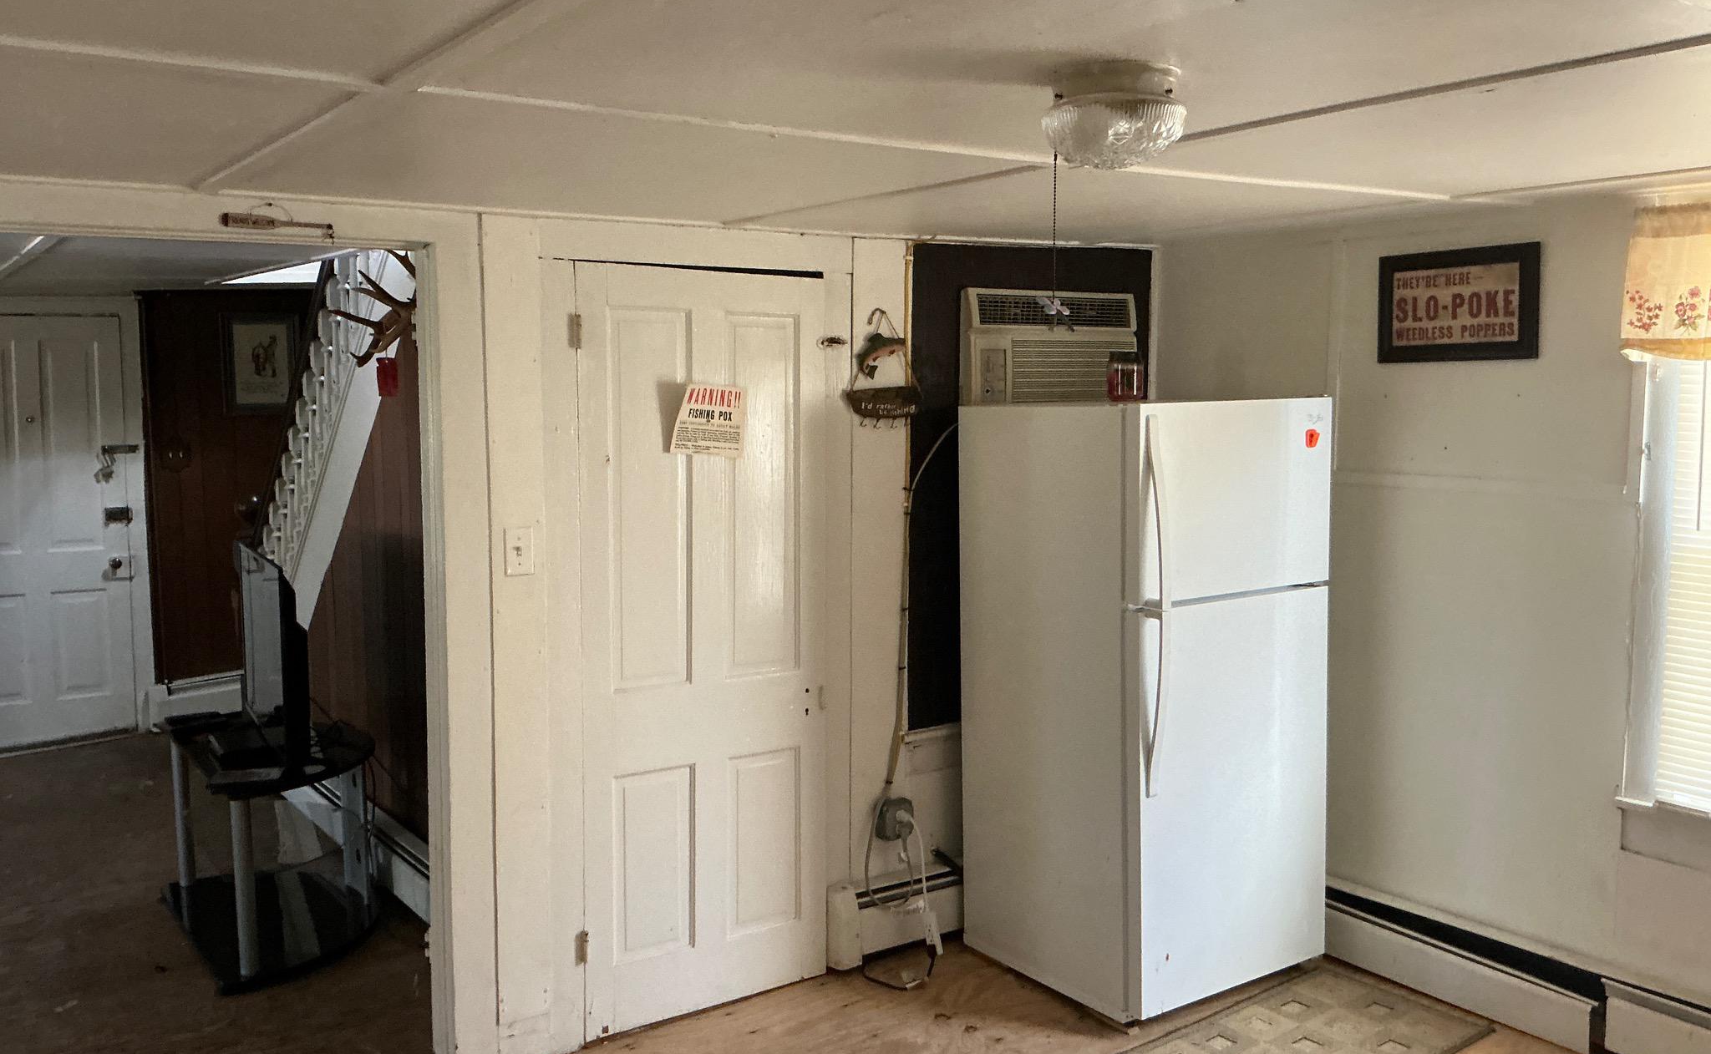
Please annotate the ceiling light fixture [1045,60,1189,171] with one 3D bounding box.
[{"bbox_3d":[0.356,-0.553,1.895,0.196,0.122,0.196,0,5,0],"label":"ceiling light fixture"}]

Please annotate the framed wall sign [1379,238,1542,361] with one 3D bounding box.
[{"bbox_3d":[1.580,-0.585,3.658,0.022,0.291,0.457,-4,6,-35],"label":"framed wall sign"}]

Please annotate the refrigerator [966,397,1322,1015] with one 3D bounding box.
[{"bbox_3d":[0.821,0.449,3.895,0.728,1.610,0.754,-5,6,-34],"label":"refrigerator"}]

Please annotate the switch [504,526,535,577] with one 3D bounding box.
[{"bbox_3d":[-0.790,0.059,3.267,0.070,0.115,0.018,-4,6,-35],"label":"switch"}]

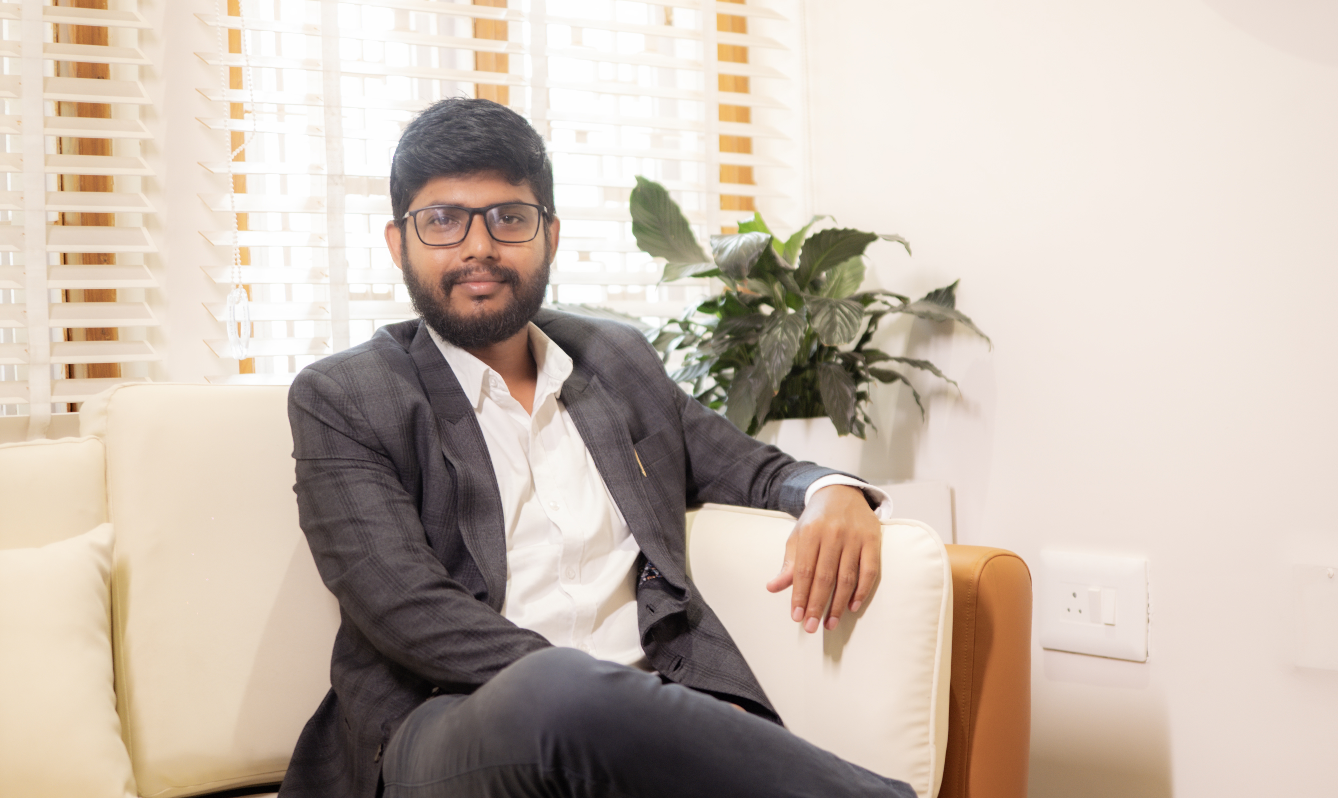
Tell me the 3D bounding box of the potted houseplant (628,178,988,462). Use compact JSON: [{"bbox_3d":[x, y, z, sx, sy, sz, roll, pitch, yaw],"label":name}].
[{"bbox_3d":[0.151,-0.083,2.440,0.480,0.390,0.450,-2,0,0],"label":"potted houseplant"}]

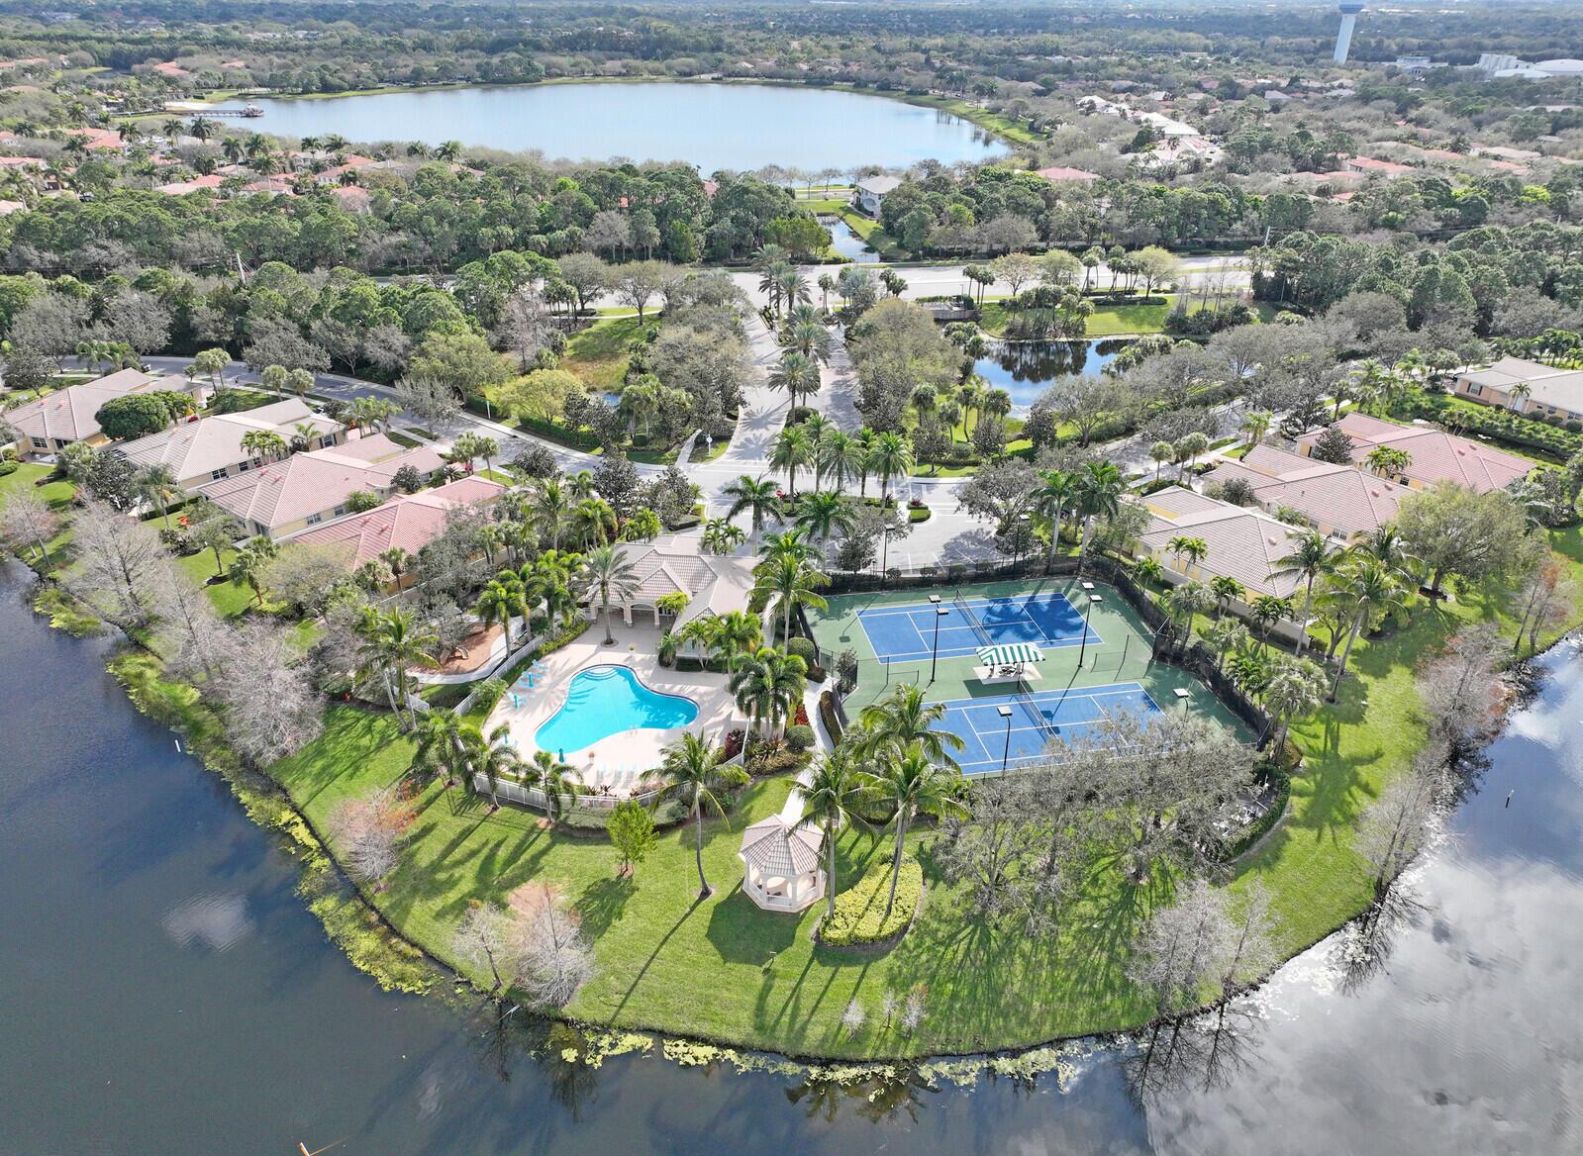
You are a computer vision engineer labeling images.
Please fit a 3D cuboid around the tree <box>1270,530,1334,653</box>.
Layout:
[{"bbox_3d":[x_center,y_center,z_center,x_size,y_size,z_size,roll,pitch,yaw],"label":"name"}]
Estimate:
[{"bbox_3d":[50.070,2.081,109.093,6.882,13.020,6.882,1,28,0],"label":"tree"}]

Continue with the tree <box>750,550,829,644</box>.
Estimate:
[{"bbox_3d":[-0.209,2.813,108.055,7.670,11.760,7.670,0,28,0],"label":"tree"}]

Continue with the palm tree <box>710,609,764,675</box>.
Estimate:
[{"bbox_3d":[-5.291,7.151,103.375,5.000,8.600,5.000,1,28,0],"label":"palm tree"}]

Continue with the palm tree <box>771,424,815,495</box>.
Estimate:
[{"bbox_3d":[0.178,-13.628,139.309,5.700,11.320,5.600,1,28,0],"label":"palm tree"}]

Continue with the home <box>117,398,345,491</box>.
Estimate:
[{"bbox_3d":[-78.411,-20.111,154.299,17.700,6.600,25.800,19,33,30],"label":"home"}]

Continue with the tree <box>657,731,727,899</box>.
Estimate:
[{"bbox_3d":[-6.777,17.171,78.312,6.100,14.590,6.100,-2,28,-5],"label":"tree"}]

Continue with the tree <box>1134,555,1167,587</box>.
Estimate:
[{"bbox_3d":[40.186,-0.487,123.377,3.600,3.970,3.500,1,28,0],"label":"tree"}]

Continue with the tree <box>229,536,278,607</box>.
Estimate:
[{"bbox_3d":[-58.112,-0.141,117.688,4.600,6.600,4.600,1,28,0],"label":"tree"}]

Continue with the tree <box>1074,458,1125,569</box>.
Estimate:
[{"bbox_3d":[34.336,-6.888,124.742,5.700,13.680,5.700,9,29,15],"label":"tree"}]

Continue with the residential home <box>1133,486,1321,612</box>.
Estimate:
[{"bbox_3d":[50.604,-5.459,129.732,17.100,6.700,25.500,-20,34,-33],"label":"residential home"}]

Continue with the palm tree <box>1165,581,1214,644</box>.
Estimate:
[{"bbox_3d":[40.201,4.086,111.040,4.800,7.620,4.700,1,28,0],"label":"palm tree"}]

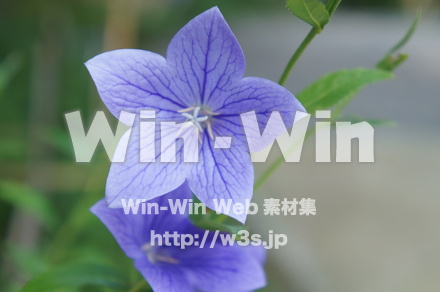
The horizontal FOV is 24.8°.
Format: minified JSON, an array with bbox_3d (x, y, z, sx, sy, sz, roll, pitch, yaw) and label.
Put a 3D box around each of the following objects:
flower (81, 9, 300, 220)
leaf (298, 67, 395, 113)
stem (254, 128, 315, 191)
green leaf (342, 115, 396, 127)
[{"bbox_3d":[-0.007,-0.009,0.300,0.065,0.064,0.024,1,3,7],"label":"flower"},{"bbox_3d":[0.042,-0.017,0.328,0.036,0.006,0.013,-22,48,-12],"label":"leaf"},{"bbox_3d":[0.022,0.004,0.335,0.003,0.030,0.003,44,-3,1],"label":"stem"},{"bbox_3d":[0.051,-0.009,0.345,0.021,0.004,0.009,2,17,-15],"label":"green leaf"}]

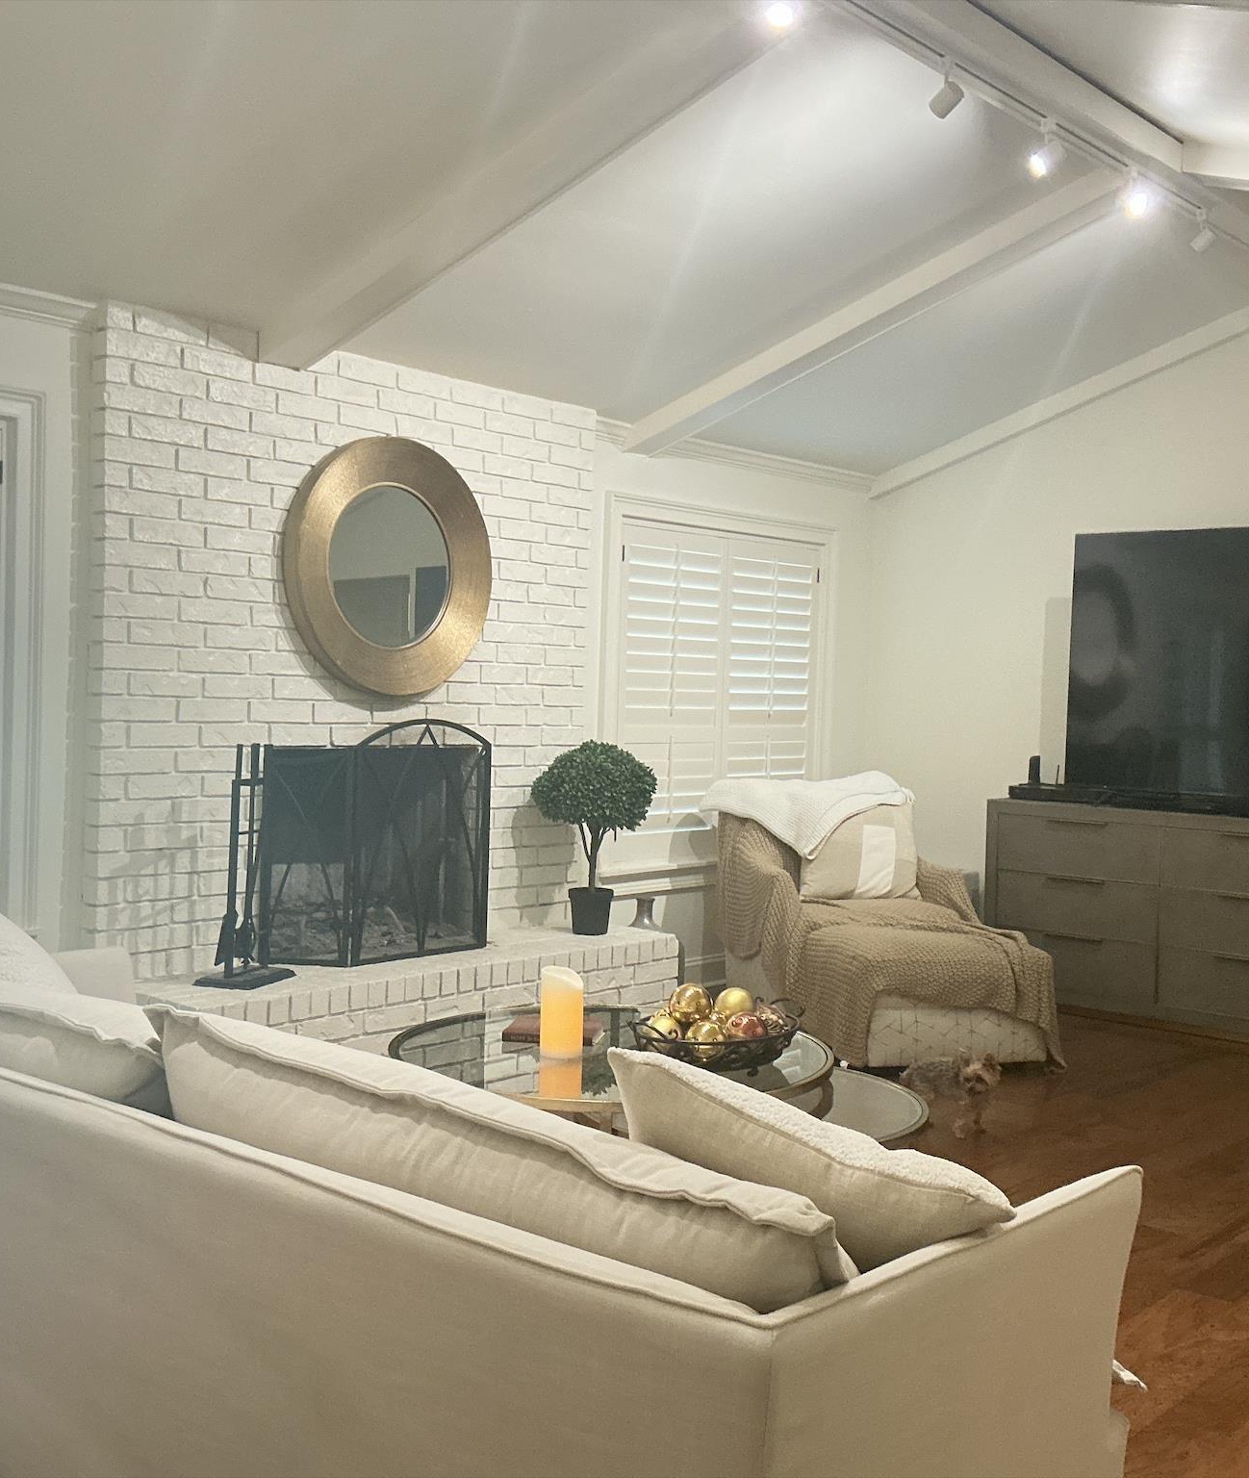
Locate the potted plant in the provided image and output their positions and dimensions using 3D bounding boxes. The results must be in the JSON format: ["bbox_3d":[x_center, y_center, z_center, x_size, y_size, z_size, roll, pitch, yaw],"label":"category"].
[{"bbox_3d":[-0.120,0.368,5.991,0.460,0.720,0.470,2,2,0],"label":"potted plant"}]

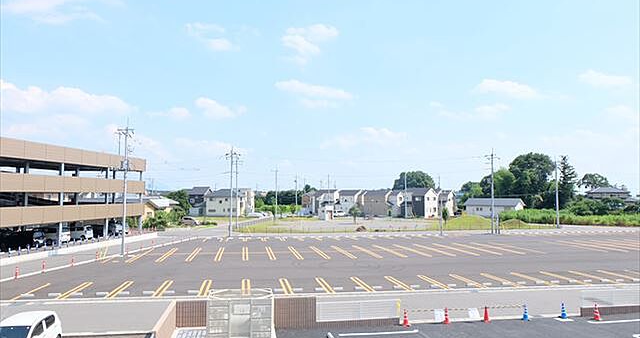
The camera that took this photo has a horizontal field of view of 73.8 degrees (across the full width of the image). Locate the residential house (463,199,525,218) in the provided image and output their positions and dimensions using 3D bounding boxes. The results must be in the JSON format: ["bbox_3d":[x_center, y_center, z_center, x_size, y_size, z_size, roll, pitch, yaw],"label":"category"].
[{"bbox_3d":[52.879,11.748,128.793,15.500,5.700,8.000,-3,-5,44],"label":"residential house"}]

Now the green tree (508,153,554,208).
[{"bbox_3d":[62.432,4.670,125.372,13.888,19.132,13.888,-1,-4,26],"label":"green tree"}]

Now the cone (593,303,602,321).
[{"bbox_3d":[12.235,6.300,18.800,0.380,0.700,0.380,-2,-4,33],"label":"cone"}]

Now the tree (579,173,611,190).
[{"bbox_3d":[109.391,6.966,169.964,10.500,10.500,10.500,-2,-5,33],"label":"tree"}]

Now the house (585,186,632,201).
[{"bbox_3d":[106.641,10.596,157.697,14.500,7.400,9.500,-3,-5,38],"label":"house"}]

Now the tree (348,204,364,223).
[{"bbox_3d":[8.069,10.008,96.065,3.200,4.200,3.200,0,-4,5],"label":"tree"}]

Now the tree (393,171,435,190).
[{"bbox_3d":[35.030,8.419,159.483,15.760,15.747,15.760,0,-4,12],"label":"tree"}]

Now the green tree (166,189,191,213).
[{"bbox_3d":[-31.439,8.018,94.766,5.570,7.139,5.570,2,-4,-18],"label":"green tree"}]

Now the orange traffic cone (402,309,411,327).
[{"bbox_3d":[3.875,6.652,19.110,0.360,0.700,0.360,0,-4,5],"label":"orange traffic cone"}]

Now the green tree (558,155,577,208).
[{"bbox_3d":[69.591,4.897,119.410,5.347,17.995,5.347,-2,-4,30],"label":"green tree"}]

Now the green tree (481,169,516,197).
[{"bbox_3d":[52.934,7.151,127.530,10.807,14.333,10.807,-1,-4,22],"label":"green tree"}]

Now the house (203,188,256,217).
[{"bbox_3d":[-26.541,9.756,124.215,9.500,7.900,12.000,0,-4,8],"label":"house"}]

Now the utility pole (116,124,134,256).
[{"bbox_3d":[-18.205,2.063,39.847,1.600,12.000,1.000,1,-4,-10],"label":"utility pole"}]

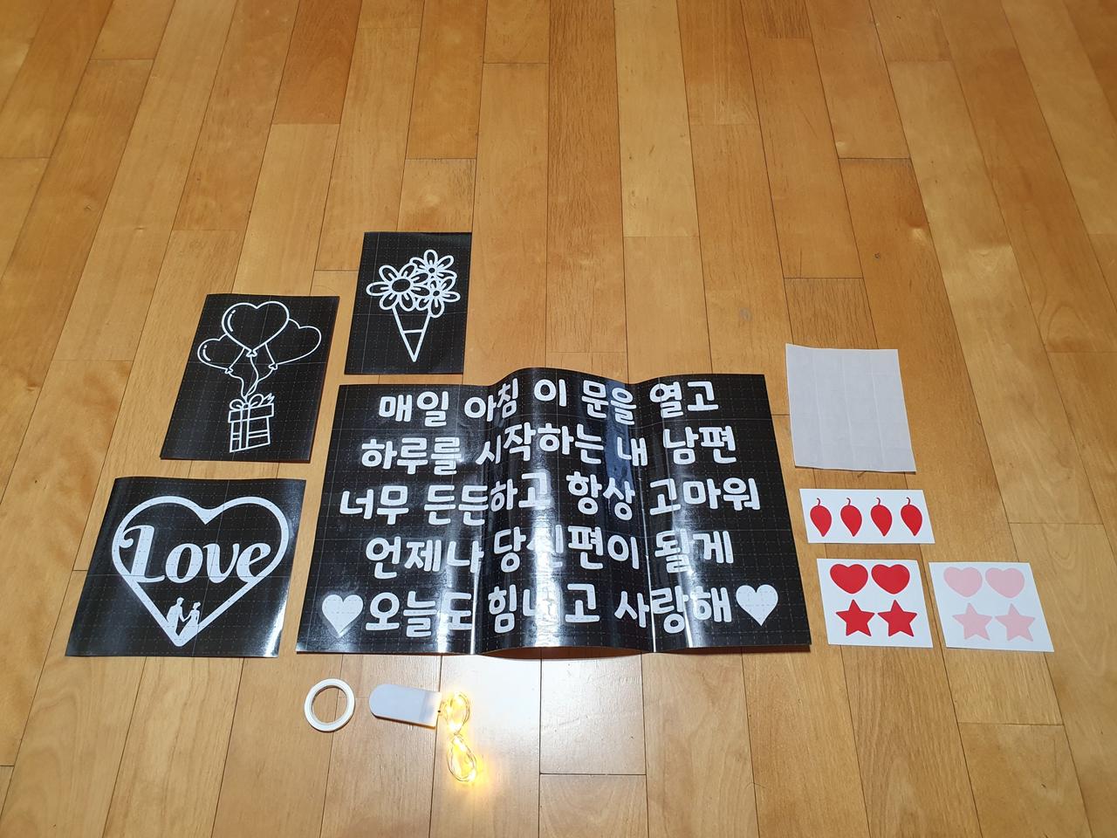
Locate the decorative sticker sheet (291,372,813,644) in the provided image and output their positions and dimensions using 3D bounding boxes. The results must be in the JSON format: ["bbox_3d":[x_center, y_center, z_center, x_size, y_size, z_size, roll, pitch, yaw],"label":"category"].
[{"bbox_3d":[-0.006,0.067,0.675,0.377,0.028,0.233,0,62,1],"label":"decorative sticker sheet"}]

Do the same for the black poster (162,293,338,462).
[{"bbox_3d":[-0.270,-0.040,0.749,0.126,0.008,0.172,1,62,2],"label":"black poster"}]

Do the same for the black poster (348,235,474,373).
[{"bbox_3d":[-0.138,-0.112,0.785,0.106,0.007,0.163,0,62,1],"label":"black poster"}]

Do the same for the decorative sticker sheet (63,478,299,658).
[{"bbox_3d":[-0.290,0.115,0.664,0.161,0.010,0.146,0,62,1],"label":"decorative sticker sheet"}]

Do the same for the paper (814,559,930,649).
[{"bbox_3d":[0.242,0.141,0.644,0.077,0.004,0.067,1,62,1],"label":"paper"}]

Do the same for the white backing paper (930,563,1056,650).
[{"bbox_3d":[0.330,0.142,0.642,0.078,0.004,0.068,0,62,1],"label":"white backing paper"}]

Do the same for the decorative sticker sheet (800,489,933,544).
[{"bbox_3d":[0.249,0.078,0.678,0.100,0.004,0.046,0,62,1],"label":"decorative sticker sheet"}]

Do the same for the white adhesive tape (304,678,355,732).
[{"bbox_3d":[-0.167,0.209,0.614,0.038,0.005,0.038,0,62,1],"label":"white adhesive tape"}]

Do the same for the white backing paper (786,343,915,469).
[{"bbox_3d":[0.250,-0.011,0.724,0.098,0.009,0.121,3,62,2],"label":"white backing paper"}]

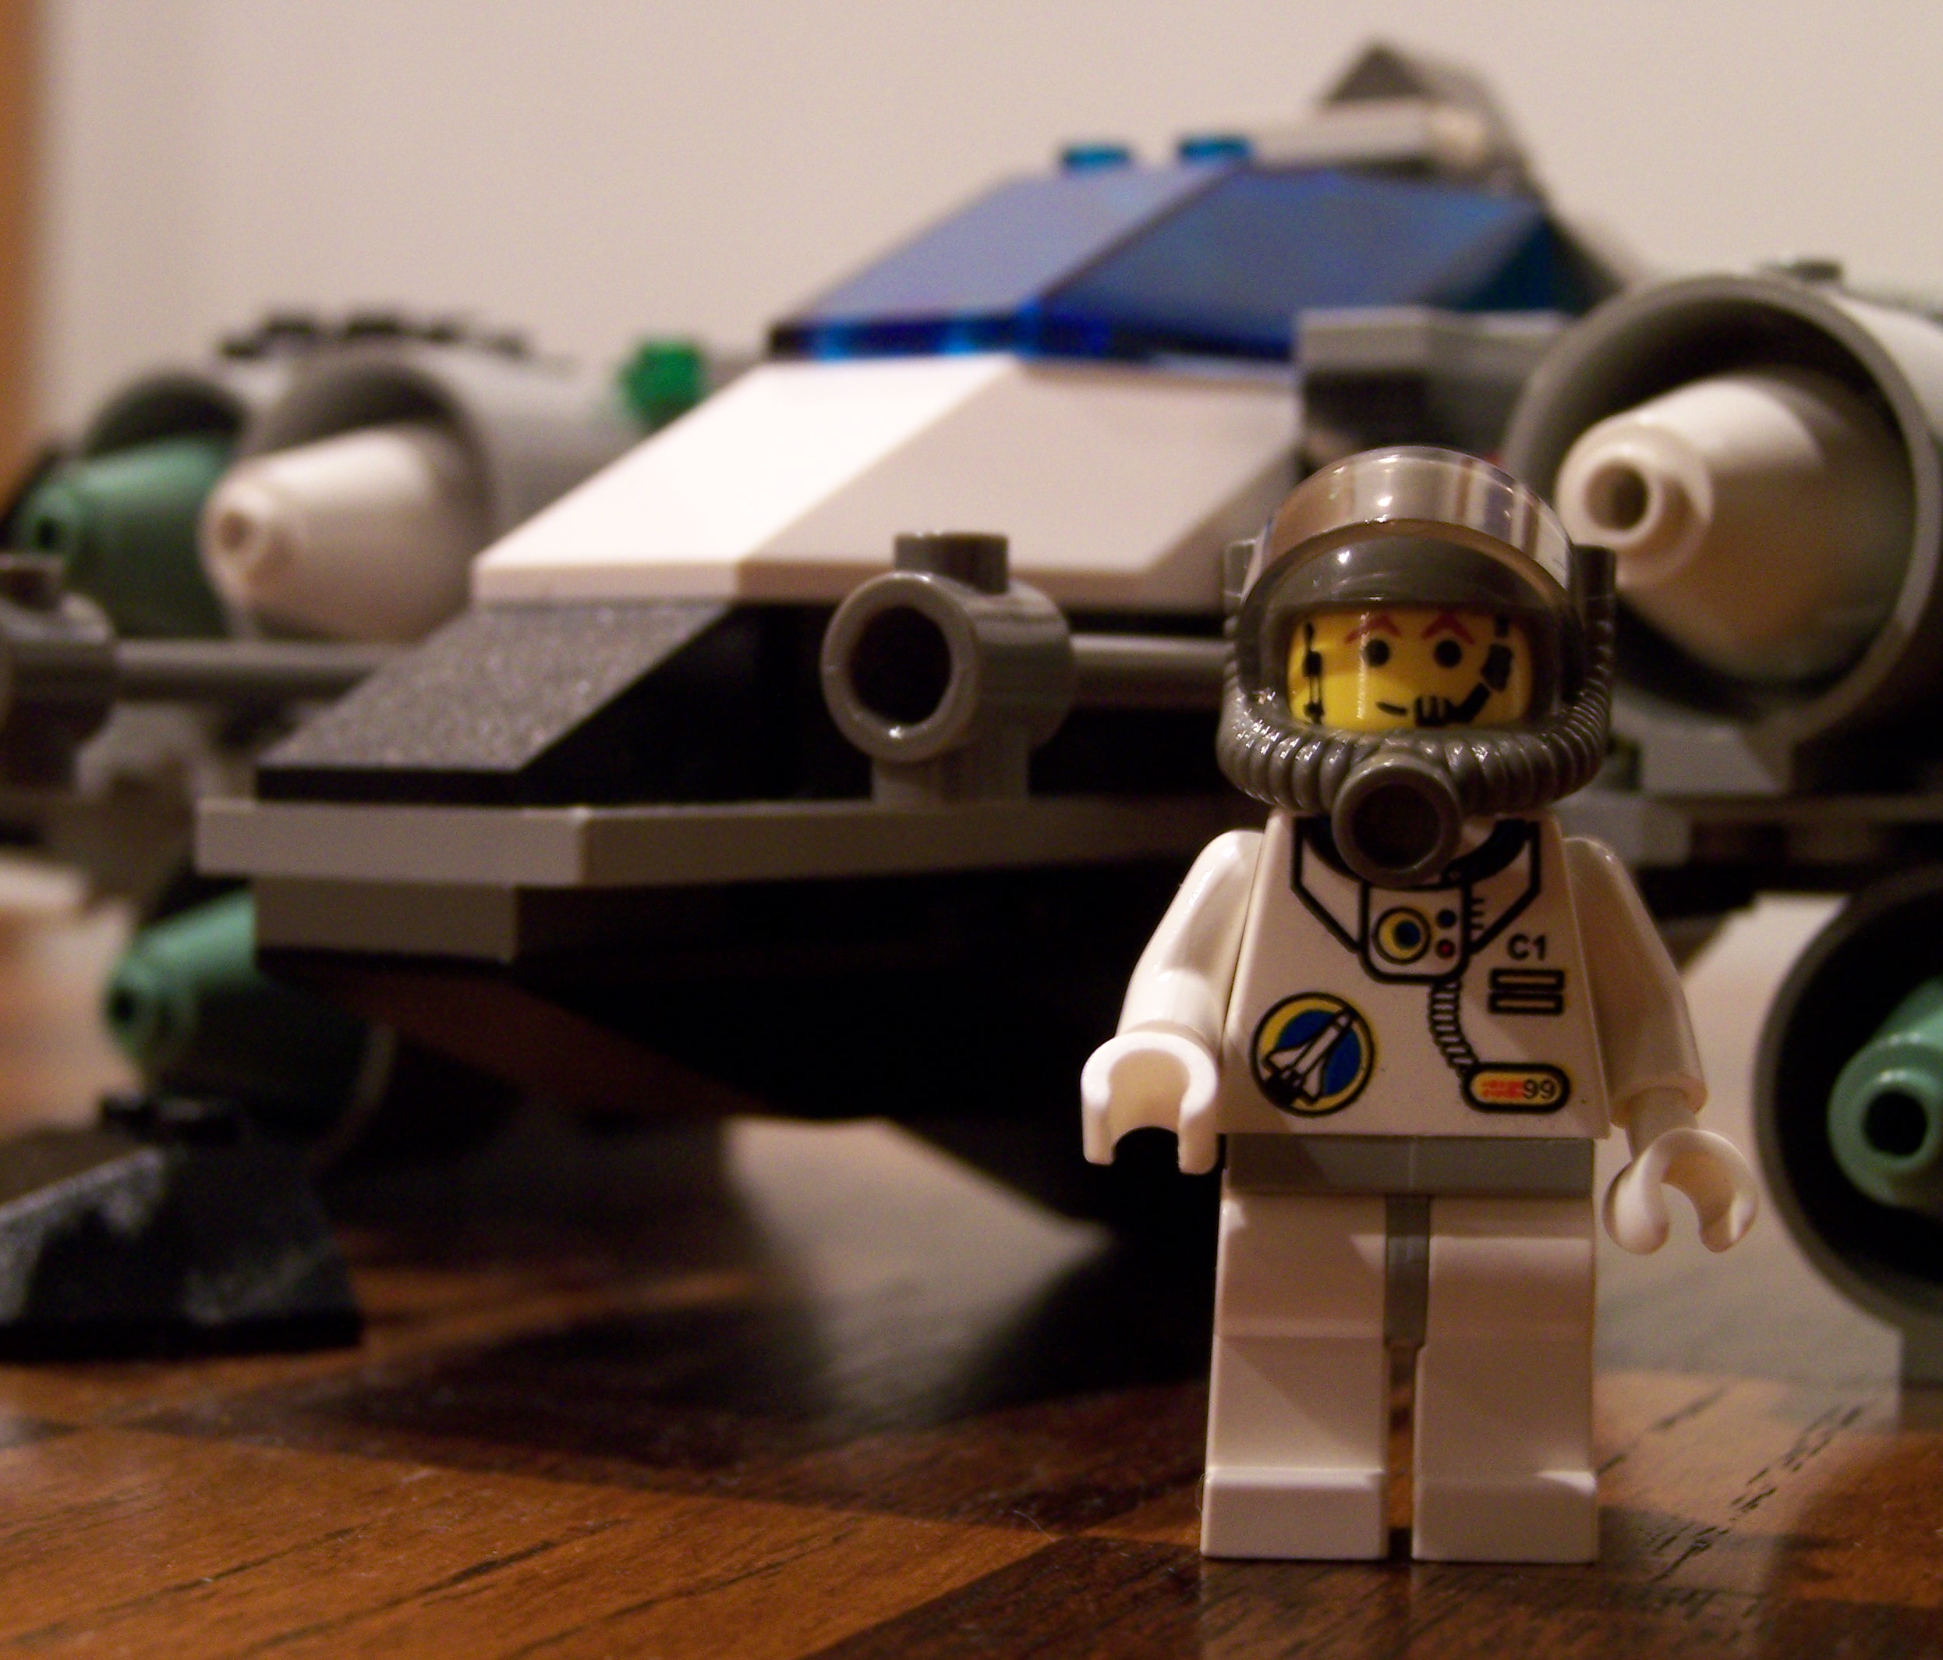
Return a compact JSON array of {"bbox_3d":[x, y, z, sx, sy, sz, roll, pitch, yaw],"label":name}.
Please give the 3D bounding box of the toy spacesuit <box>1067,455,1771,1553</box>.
[{"bbox_3d":[0.018,0.007,0.173,0.027,0.043,0.019,0,2,8],"label":"toy spacesuit"}]

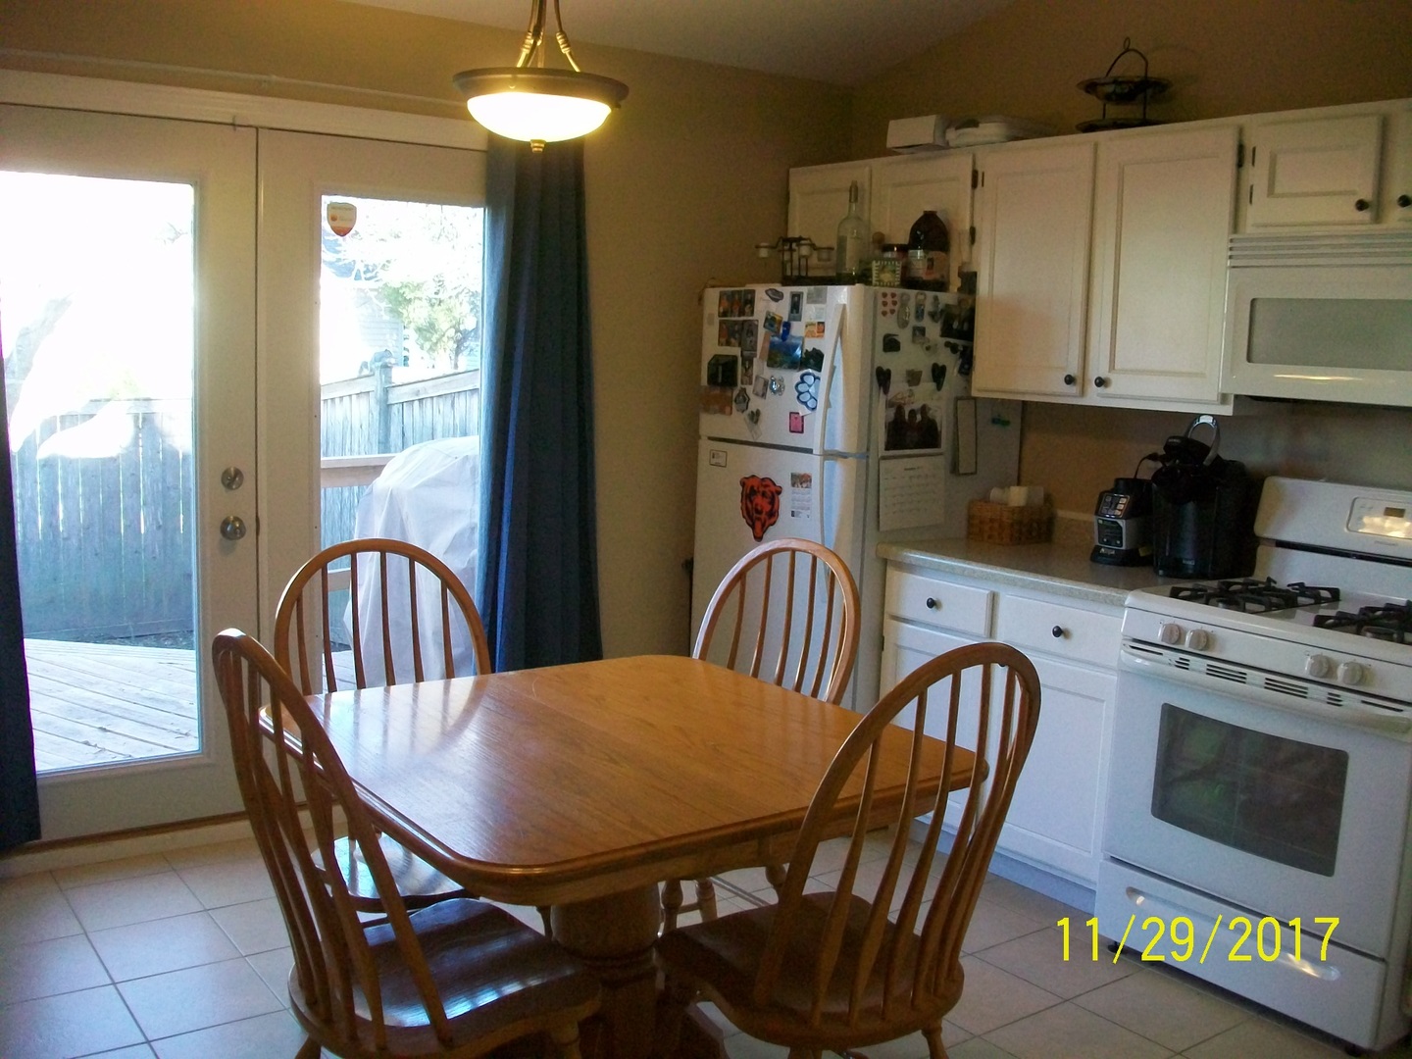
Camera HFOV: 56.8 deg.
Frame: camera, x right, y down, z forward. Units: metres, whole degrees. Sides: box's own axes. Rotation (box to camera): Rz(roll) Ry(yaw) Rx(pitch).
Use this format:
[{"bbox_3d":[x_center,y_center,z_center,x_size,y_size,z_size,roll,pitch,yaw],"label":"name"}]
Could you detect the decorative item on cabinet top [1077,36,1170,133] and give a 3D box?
[{"bbox_3d":[1.191,-1.254,3.723,0.270,0.310,0.270,-3,9,-37],"label":"decorative item on cabinet top"}]

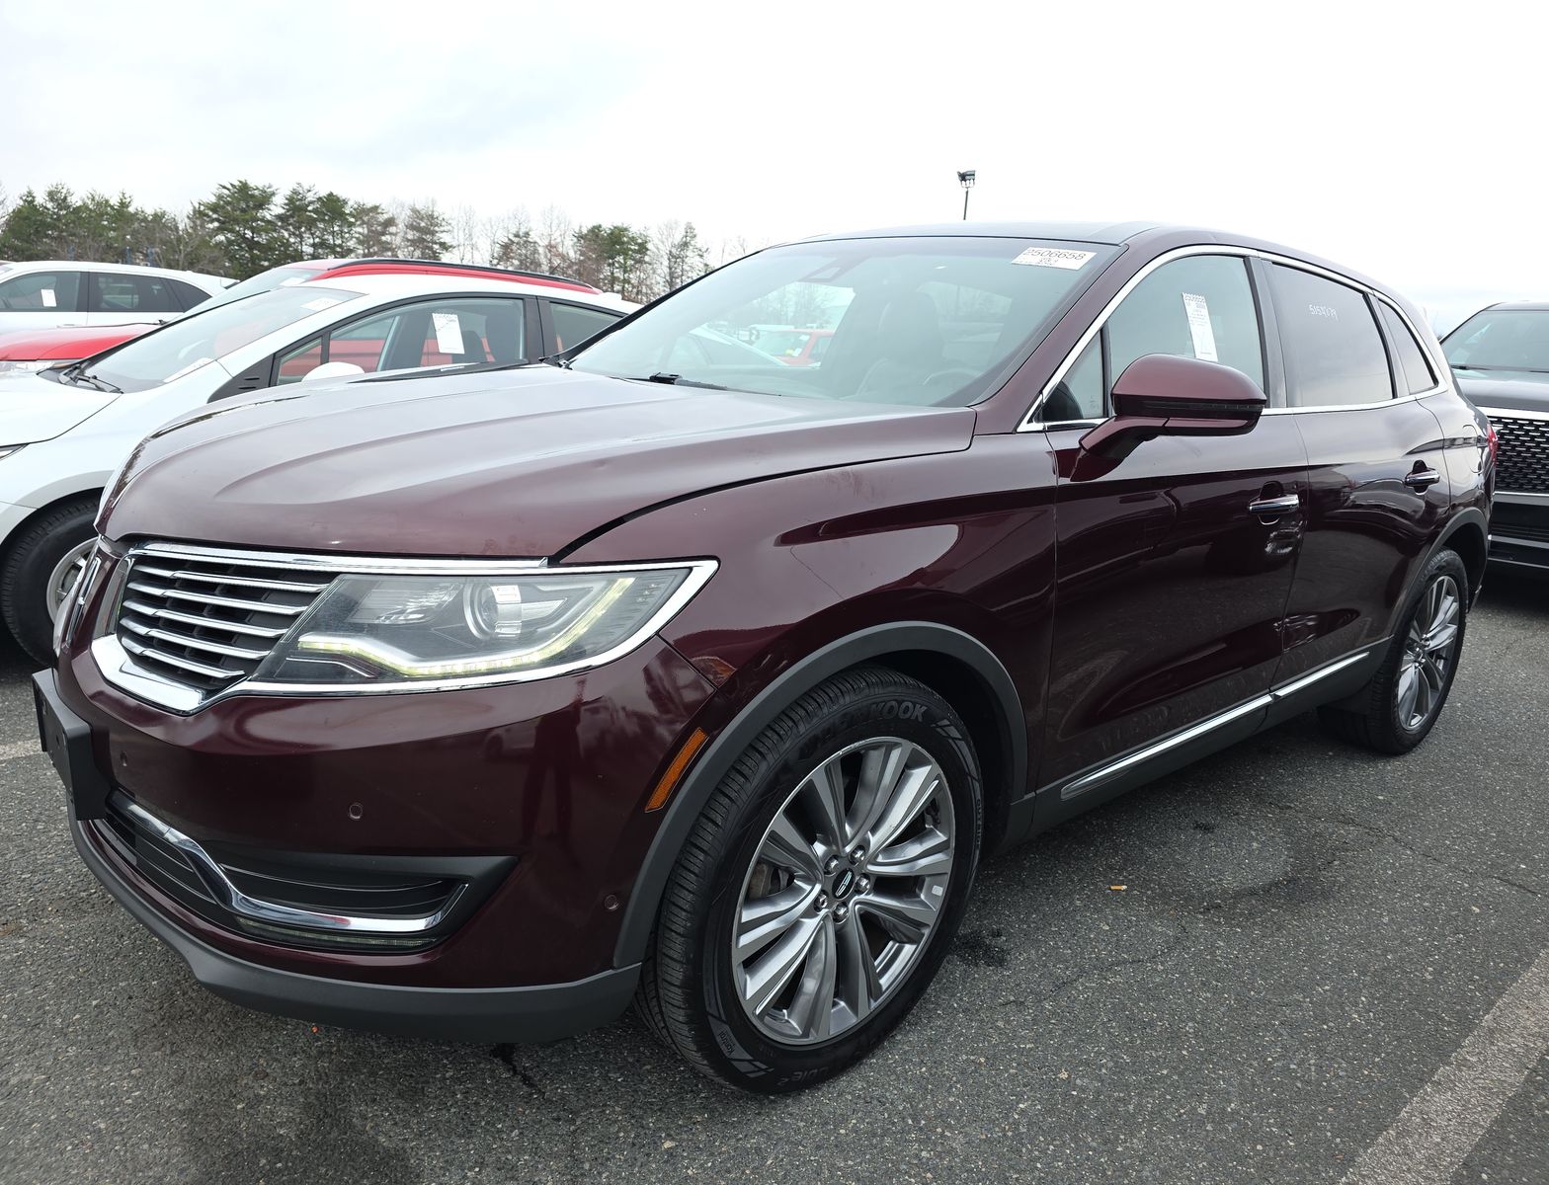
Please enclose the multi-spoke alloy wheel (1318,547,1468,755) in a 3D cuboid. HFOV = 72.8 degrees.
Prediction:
[{"bbox_3d":[2.214,0.178,3.742,0.740,0.740,0.250,-8,16,-40],"label":"multi-spoke alloy wheel"}]

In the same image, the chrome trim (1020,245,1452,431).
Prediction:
[{"bbox_3d":[1.385,-0.675,2.833,2.520,0.450,0.170,-8,16,-40],"label":"chrome trim"}]

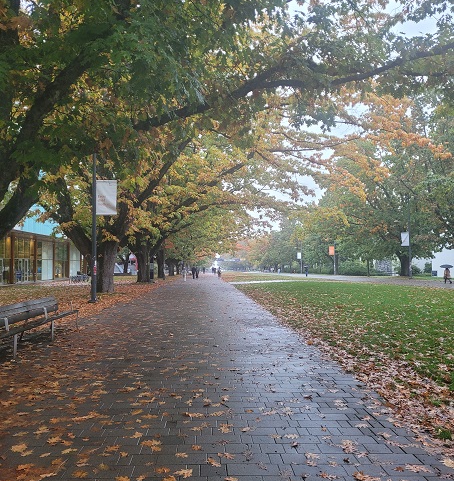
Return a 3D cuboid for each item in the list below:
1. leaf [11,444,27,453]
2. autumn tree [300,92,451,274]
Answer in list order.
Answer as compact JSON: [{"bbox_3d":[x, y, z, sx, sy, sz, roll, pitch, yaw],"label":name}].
[{"bbox_3d":[-1.824,1.823,3.983,0.122,0.025,0.155,1,-4,-23],"label":"leaf"},{"bbox_3d":[19.736,-7.393,60.000,19.000,23.000,17.000,0,-3,0],"label":"autumn tree"}]

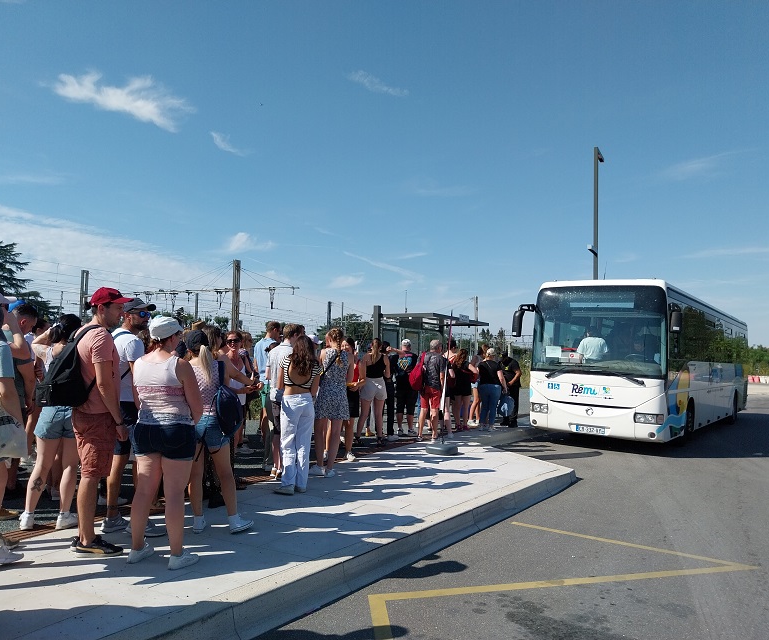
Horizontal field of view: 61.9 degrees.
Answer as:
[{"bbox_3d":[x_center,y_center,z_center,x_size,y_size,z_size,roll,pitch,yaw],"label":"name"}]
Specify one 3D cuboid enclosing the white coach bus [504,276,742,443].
[{"bbox_3d":[7.390,1.254,16.895,2.650,3.220,12.460,-2,-5,35],"label":"white coach bus"}]

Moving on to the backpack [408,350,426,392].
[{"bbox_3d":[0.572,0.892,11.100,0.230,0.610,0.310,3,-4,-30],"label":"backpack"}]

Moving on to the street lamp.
[{"bbox_3d":[6.322,-1.200,19.136,0.200,8.060,2.000,-1,-4,27],"label":"street lamp"}]

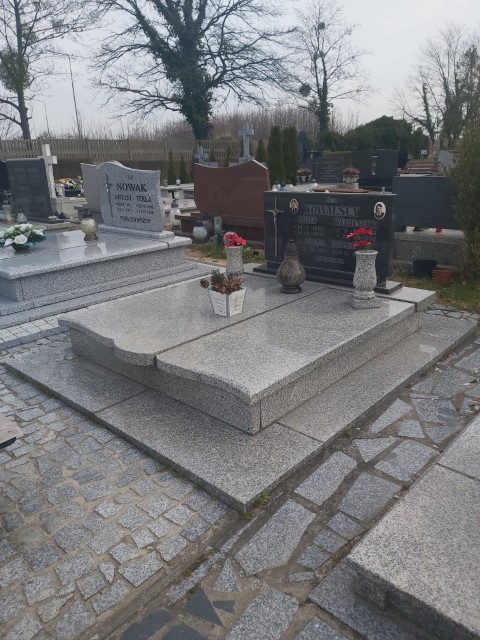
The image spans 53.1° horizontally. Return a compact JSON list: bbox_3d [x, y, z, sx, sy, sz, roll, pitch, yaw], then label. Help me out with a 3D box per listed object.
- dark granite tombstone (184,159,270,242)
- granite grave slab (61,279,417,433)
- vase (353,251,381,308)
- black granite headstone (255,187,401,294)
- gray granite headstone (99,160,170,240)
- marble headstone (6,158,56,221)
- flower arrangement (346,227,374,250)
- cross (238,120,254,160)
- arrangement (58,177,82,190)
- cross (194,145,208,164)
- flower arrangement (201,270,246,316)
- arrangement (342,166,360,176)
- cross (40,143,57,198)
[{"bbox_3d":[-0.197,-1.948,7.882,2.300,1.230,0.340,14,25,41],"label":"dark granite tombstone"},{"bbox_3d":[-0.016,0.042,3.639,1.950,0.220,1.940,14,25,41],"label":"granite grave slab"},{"bbox_3d":[0.894,-0.294,3.376,0.182,0.383,0.182,-3,19,-4],"label":"vase"},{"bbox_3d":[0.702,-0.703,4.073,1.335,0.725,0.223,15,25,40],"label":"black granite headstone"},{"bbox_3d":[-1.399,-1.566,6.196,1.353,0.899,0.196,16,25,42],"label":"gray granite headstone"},{"bbox_3d":[-3.485,-2.195,8.059,1.210,0.926,0.142,15,25,40],"label":"marble headstone"},{"bbox_3d":[0.824,-0.554,3.286,0.205,0.187,0.169,4,19,15],"label":"flower arrangement"},{"bbox_3d":[0.166,-4.580,12.300,0.450,0.960,0.140,14,25,41],"label":"cross"},{"bbox_3d":[-4.079,-3.266,11.500,0.570,0.330,0.380,14,25,41],"label":"arrangement"},{"bbox_3d":[-1.041,-4.476,13.000,0.390,0.520,0.130,14,25,41],"label":"cross"},{"bbox_3d":[-0.104,-0.194,3.303,0.258,0.294,0.231,15,25,40],"label":"flower arrangement"},{"bbox_3d":[2.389,-3.178,10.300,0.340,0.220,0.340,14,25,41],"label":"arrangement"},{"bbox_3d":[-4.140,-3.208,10.414,0.659,1.113,0.142,15,25,40],"label":"cross"}]

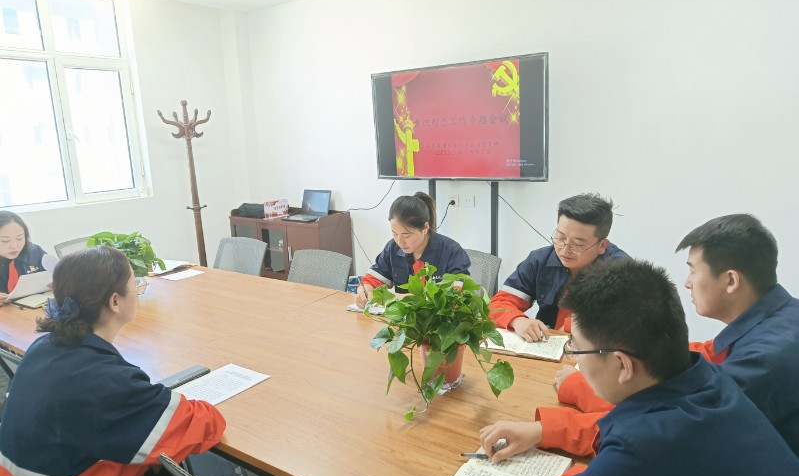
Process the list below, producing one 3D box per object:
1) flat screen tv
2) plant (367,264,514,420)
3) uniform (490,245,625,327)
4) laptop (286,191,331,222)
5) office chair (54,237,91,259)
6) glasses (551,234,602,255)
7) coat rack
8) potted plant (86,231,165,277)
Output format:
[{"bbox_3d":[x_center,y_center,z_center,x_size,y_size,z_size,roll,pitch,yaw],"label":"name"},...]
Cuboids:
[{"bbox_3d":[0.400,-0.828,3.833,1.400,0.815,0.075,5,13,35],"label":"flat screen tv"},{"bbox_3d":[0.137,0.271,1.672,0.450,0.375,0.430,-2,11,4],"label":"plant"},{"bbox_3d":[0.667,0.265,2.192,0.610,0.550,0.470,7,14,40],"label":"uniform"},{"bbox_3d":[-0.837,-0.292,4.733,0.350,0.240,0.270,5,13,35],"label":"laptop"},{"bbox_3d":[-1.906,0.469,3.568,0.580,0.930,0.580,5,13,35],"label":"office chair"},{"bbox_3d":[0.622,0.007,1.891,0.142,0.048,0.140,20,32,28],"label":"glasses"},{"bbox_3d":[-1.685,-0.195,4.435,0.450,1.850,0.450,-7,12,-20],"label":"coat rack"},{"bbox_3d":[-1.497,0.118,2.949,0.420,0.330,0.400,-8,12,-26],"label":"potted plant"}]

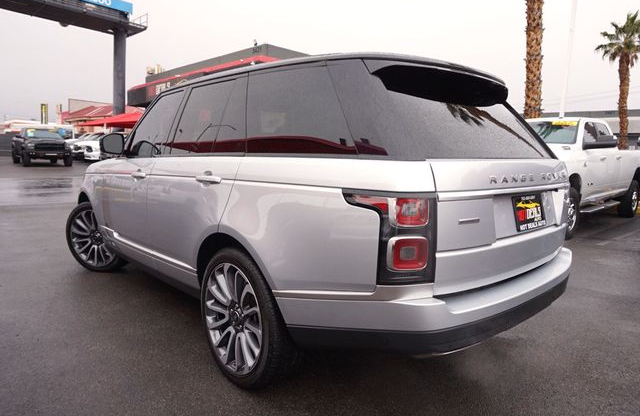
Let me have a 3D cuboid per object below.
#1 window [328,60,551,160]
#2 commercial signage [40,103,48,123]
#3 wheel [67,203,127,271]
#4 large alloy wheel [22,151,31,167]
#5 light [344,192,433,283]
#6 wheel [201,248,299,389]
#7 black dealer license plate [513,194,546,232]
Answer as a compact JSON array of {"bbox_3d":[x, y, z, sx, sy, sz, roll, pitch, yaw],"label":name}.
[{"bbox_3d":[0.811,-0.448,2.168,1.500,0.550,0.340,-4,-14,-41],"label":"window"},{"bbox_3d":[-31.013,-10.638,48.000,0.850,2.300,0.300,-2,7,-34],"label":"commercial signage"},{"bbox_3d":[-2.294,0.303,4.514,0.770,0.770,0.280,3,6,16],"label":"wheel"},{"bbox_3d":[-14.307,-2.376,20.800,0.300,0.820,0.820,-3,8,-42],"label":"large alloy wheel"},{"bbox_3d":[0.249,0.106,1.581,0.230,0.345,0.300,-4,8,-41],"label":"light"},{"bbox_3d":[-0.375,0.574,2.327,0.280,0.775,0.775,-4,8,-41],"label":"wheel"},{"bbox_3d":[0.987,0.019,1.999,0.305,0.157,0.015,-4,-3,-41],"label":"black dealer license plate"}]

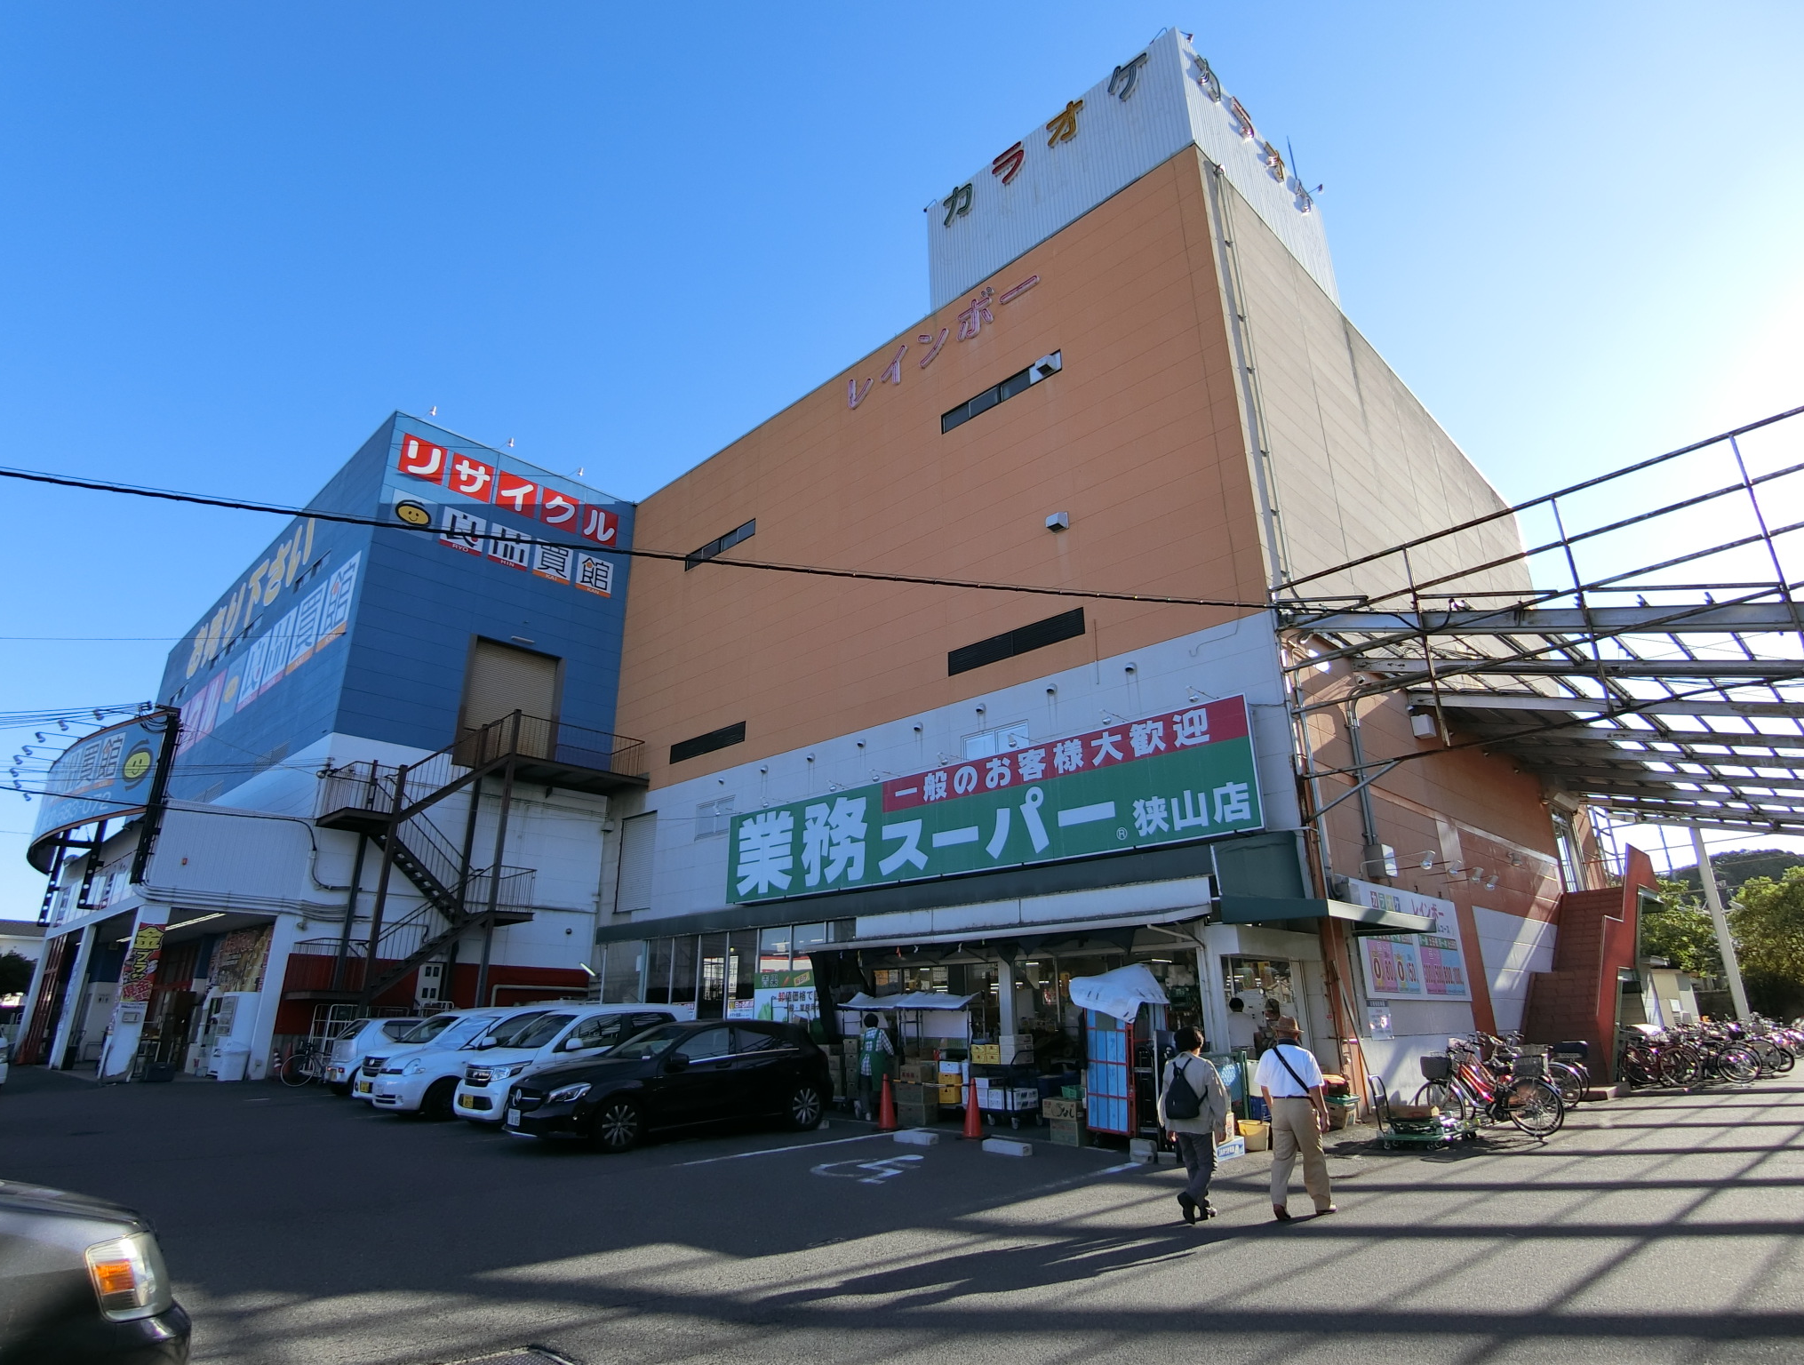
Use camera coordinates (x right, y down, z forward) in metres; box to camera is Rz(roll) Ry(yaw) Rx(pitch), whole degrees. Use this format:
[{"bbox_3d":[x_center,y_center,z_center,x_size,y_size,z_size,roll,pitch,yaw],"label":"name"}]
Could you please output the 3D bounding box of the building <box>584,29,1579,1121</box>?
[{"bbox_3d":[6.005,0.822,31.624,20.909,20.909,22.634,-18,-24,41],"label":"building"}]

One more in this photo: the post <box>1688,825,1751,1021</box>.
[{"bbox_3d":[22.800,7.070,27.700,0.260,6.150,0.260,18,-27,-42],"label":"post"}]

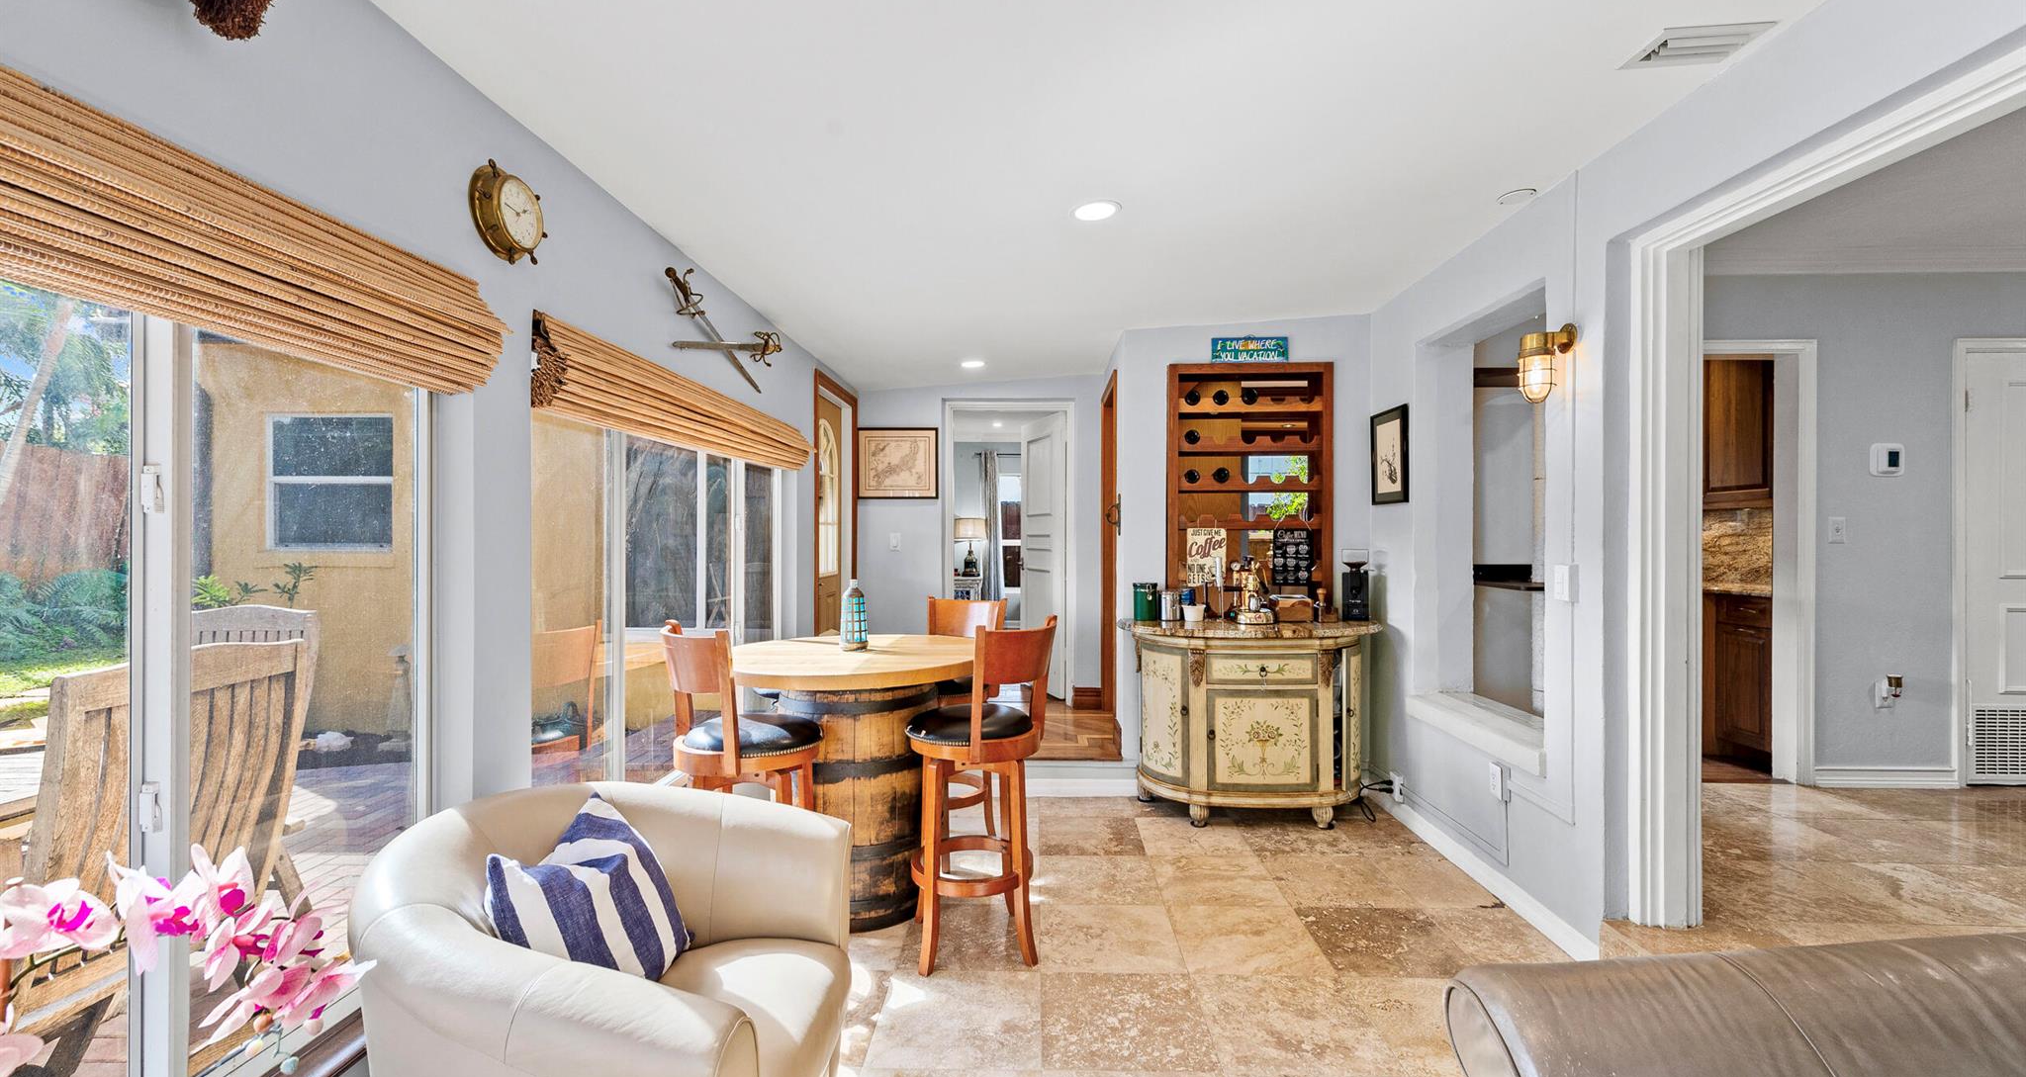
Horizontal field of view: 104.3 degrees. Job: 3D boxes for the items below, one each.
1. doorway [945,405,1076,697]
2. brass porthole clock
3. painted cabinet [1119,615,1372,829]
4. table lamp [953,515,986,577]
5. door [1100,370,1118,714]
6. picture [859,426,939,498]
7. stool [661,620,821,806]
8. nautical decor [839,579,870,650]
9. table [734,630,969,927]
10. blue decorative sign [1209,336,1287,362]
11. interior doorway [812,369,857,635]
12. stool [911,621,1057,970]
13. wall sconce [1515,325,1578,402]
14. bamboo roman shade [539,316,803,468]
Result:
[{"bbox_3d":[-0.025,0.109,5.320,0.890,2.070,0.140,0,0,2],"label":"doorway"},{"bbox_3d":[-1.110,-0.715,1.740,0.065,0.205,0.205,0,0,2],"label":"brass porthole clock"},{"bbox_3d":[1.172,0.893,3.860,1.310,0.925,0.520,0,0,1],"label":"painted cabinet"},{"bbox_3d":[-0.506,0.113,9.500,0.390,0.710,0.390,0,0,0],"label":"table lamp"},{"bbox_3d":[0.625,0.107,4.780,0.110,2.070,0.930,0,0,2],"label":"door"},{"bbox_3d":[-0.791,-0.517,5.430,0.565,0.495,0.030,0,0,1],"label":"picture"},{"bbox_3d":[-0.858,0.805,2.505,0.480,1.080,0.440,0,0,-44],"label":"stool"},{"bbox_3d":[-0.612,0.295,3.050,0.115,0.272,0.115,0,0,0],"label":"nautical decor"},{"bbox_3d":[-0.583,0.893,2.975,0.990,0.923,0.990,0,0,1],"label":"table"},{"bbox_3d":[1.235,-0.987,4.110,0.412,0.150,0.025,0,0,1],"label":"blue decorative sign"},{"bbox_3d":[-1.146,0.113,4.940,0.150,2.120,1.060,0,0,1],"label":"interior doorway"},{"bbox_3d":[-0.130,0.815,2.645,0.500,1.080,0.490,0,0,37],"label":"stool"},{"bbox_3d":[1.737,-0.572,2.572,0.175,0.260,0.110,0,0,1],"label":"wall sconce"},{"bbox_3d":[-1.115,-0.445,3.004,0.130,0.240,2.150,0,0,1],"label":"bamboo roman shade"}]

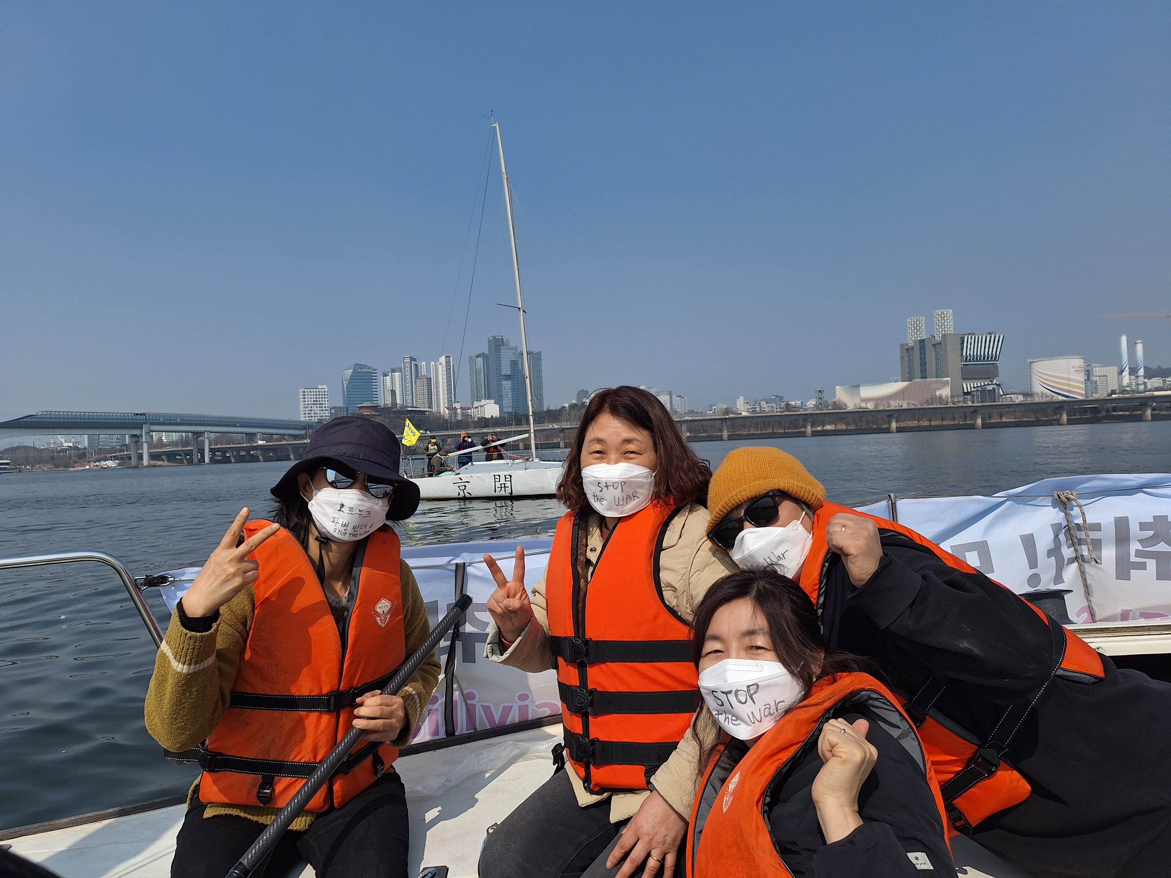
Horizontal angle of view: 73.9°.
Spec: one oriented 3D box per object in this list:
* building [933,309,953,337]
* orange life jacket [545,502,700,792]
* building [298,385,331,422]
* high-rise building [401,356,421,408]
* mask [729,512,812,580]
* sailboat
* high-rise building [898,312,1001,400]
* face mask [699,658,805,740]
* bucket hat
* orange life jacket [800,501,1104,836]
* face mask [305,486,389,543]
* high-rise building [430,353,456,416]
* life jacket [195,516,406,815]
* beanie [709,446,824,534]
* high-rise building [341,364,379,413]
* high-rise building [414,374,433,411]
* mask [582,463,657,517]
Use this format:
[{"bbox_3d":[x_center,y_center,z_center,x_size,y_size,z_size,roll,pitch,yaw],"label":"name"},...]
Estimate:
[{"bbox_3d":[216.349,-68.248,470.000,12.000,20.000,12.000,-3,0,24],"label":"building"},{"bbox_3d":[0.078,0.372,1.440,0.370,0.510,0.250,-2,-3,33],"label":"orange life jacket"},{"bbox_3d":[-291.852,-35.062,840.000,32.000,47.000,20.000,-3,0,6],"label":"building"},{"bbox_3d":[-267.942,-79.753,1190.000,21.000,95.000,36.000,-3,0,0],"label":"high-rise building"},{"bbox_3d":[0.320,0.192,1.330,0.140,0.115,0.080,-33,-6,25],"label":"mask"},{"bbox_3d":[-2.200,-4.000,24.500,7.100,12.000,2.500,-3,0,5],"label":"sailboat"},{"bbox_3d":[268.682,-52.122,572.000,54.000,71.000,42.000,-2,0,-23],"label":"high-rise building"},{"bbox_3d":[0.225,0.355,1.060,0.145,0.115,0.085,-11,-13,30],"label":"face mask"},{"bbox_3d":[-0.427,0.048,1.390,0.270,0.165,0.290,8,2,-28],"label":"bucket hat"},{"bbox_3d":[0.635,0.400,1.390,0.280,0.550,0.400,-51,4,-38],"label":"orange life jacket"},{"bbox_3d":[-0.401,0.127,1.310,0.140,0.105,0.080,7,7,-28],"label":"face mask"},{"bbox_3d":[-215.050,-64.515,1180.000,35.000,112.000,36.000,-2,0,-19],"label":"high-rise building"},{"bbox_3d":[-0.555,0.428,1.520,0.390,0.540,0.270,6,-2,-33],"label":"life jacket"},{"bbox_3d":[0.306,0.082,1.330,0.200,0.155,0.225,-20,7,33],"label":"beanie"},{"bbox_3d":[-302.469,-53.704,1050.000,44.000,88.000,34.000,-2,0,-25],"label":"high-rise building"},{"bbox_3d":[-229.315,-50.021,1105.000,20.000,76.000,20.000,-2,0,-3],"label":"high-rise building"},{"bbox_3d":[0.055,0.086,1.310,0.135,0.100,0.080,2,3,6],"label":"mask"}]

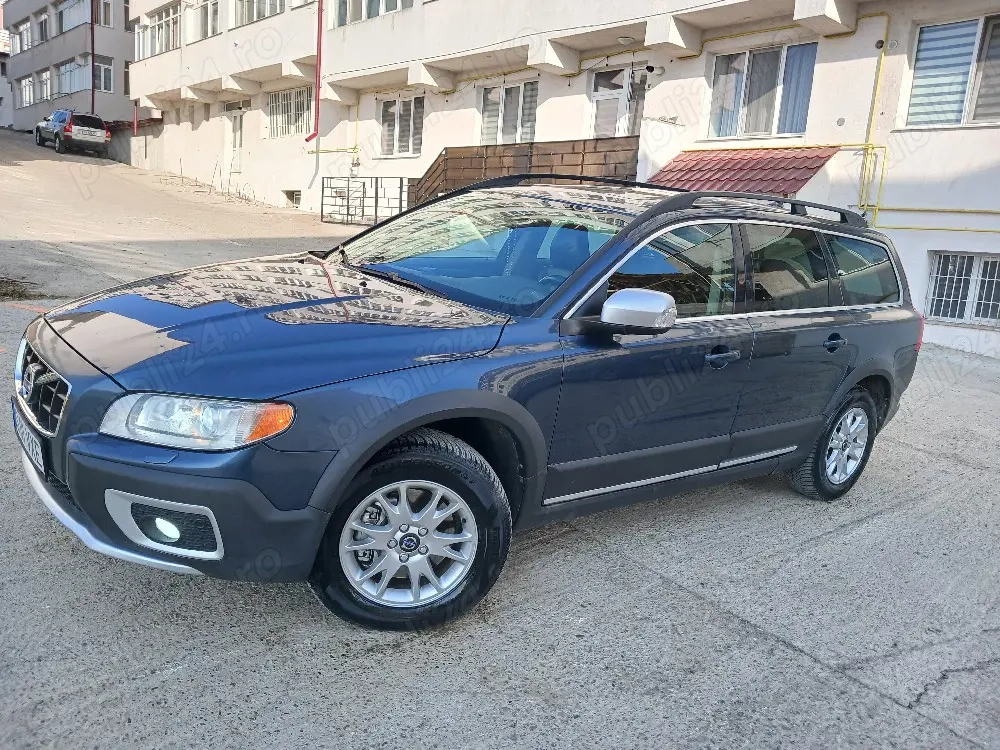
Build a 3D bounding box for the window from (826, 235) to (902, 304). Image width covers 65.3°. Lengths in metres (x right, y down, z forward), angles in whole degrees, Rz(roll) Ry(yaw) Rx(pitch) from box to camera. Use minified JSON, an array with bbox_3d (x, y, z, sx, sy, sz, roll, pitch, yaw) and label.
[{"bbox_3d":[2.022,-0.559,4.308,0.879,0.365,0.066,-3,-3,-43],"label":"window"}]

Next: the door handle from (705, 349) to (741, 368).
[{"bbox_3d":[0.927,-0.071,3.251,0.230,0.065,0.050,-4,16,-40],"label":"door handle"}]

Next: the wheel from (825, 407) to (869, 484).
[{"bbox_3d":[1.863,0.375,4.354,0.445,0.445,0.170,-4,16,-40],"label":"wheel"}]

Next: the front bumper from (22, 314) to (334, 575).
[{"bbox_3d":[-1.284,0.126,2.688,0.630,0.650,1.860,-4,16,-40],"label":"front bumper"}]

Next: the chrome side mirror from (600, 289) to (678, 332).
[{"bbox_3d":[0.503,-0.232,2.820,0.151,0.144,0.232,-4,17,-40],"label":"chrome side mirror"}]

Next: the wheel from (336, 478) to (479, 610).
[{"bbox_3d":[-0.300,0.521,2.547,0.445,0.445,0.170,4,13,-14],"label":"wheel"}]

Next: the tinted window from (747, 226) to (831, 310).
[{"bbox_3d":[1.361,-0.512,3.705,0.730,0.400,0.040,-4,-12,-40],"label":"tinted window"}]

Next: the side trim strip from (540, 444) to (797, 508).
[{"bbox_3d":[0.810,0.405,3.296,1.700,0.030,0.025,-4,16,-40],"label":"side trim strip"}]

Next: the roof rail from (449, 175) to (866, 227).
[{"bbox_3d":[0.926,-0.914,4.231,2.080,0.180,1.270,-4,16,-40],"label":"roof rail"}]

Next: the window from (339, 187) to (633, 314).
[{"bbox_3d":[-0.114,-0.573,3.458,0.870,0.100,1.400,-37,34,-26],"label":"window"}]

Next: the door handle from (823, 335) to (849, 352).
[{"bbox_3d":[1.672,-0.159,3.901,0.217,0.086,0.056,-4,17,-40],"label":"door handle"}]

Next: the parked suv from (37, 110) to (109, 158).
[{"bbox_3d":[-18.300,-10.440,33.300,1.900,1.780,4.800,-6,22,-42],"label":"parked suv"}]

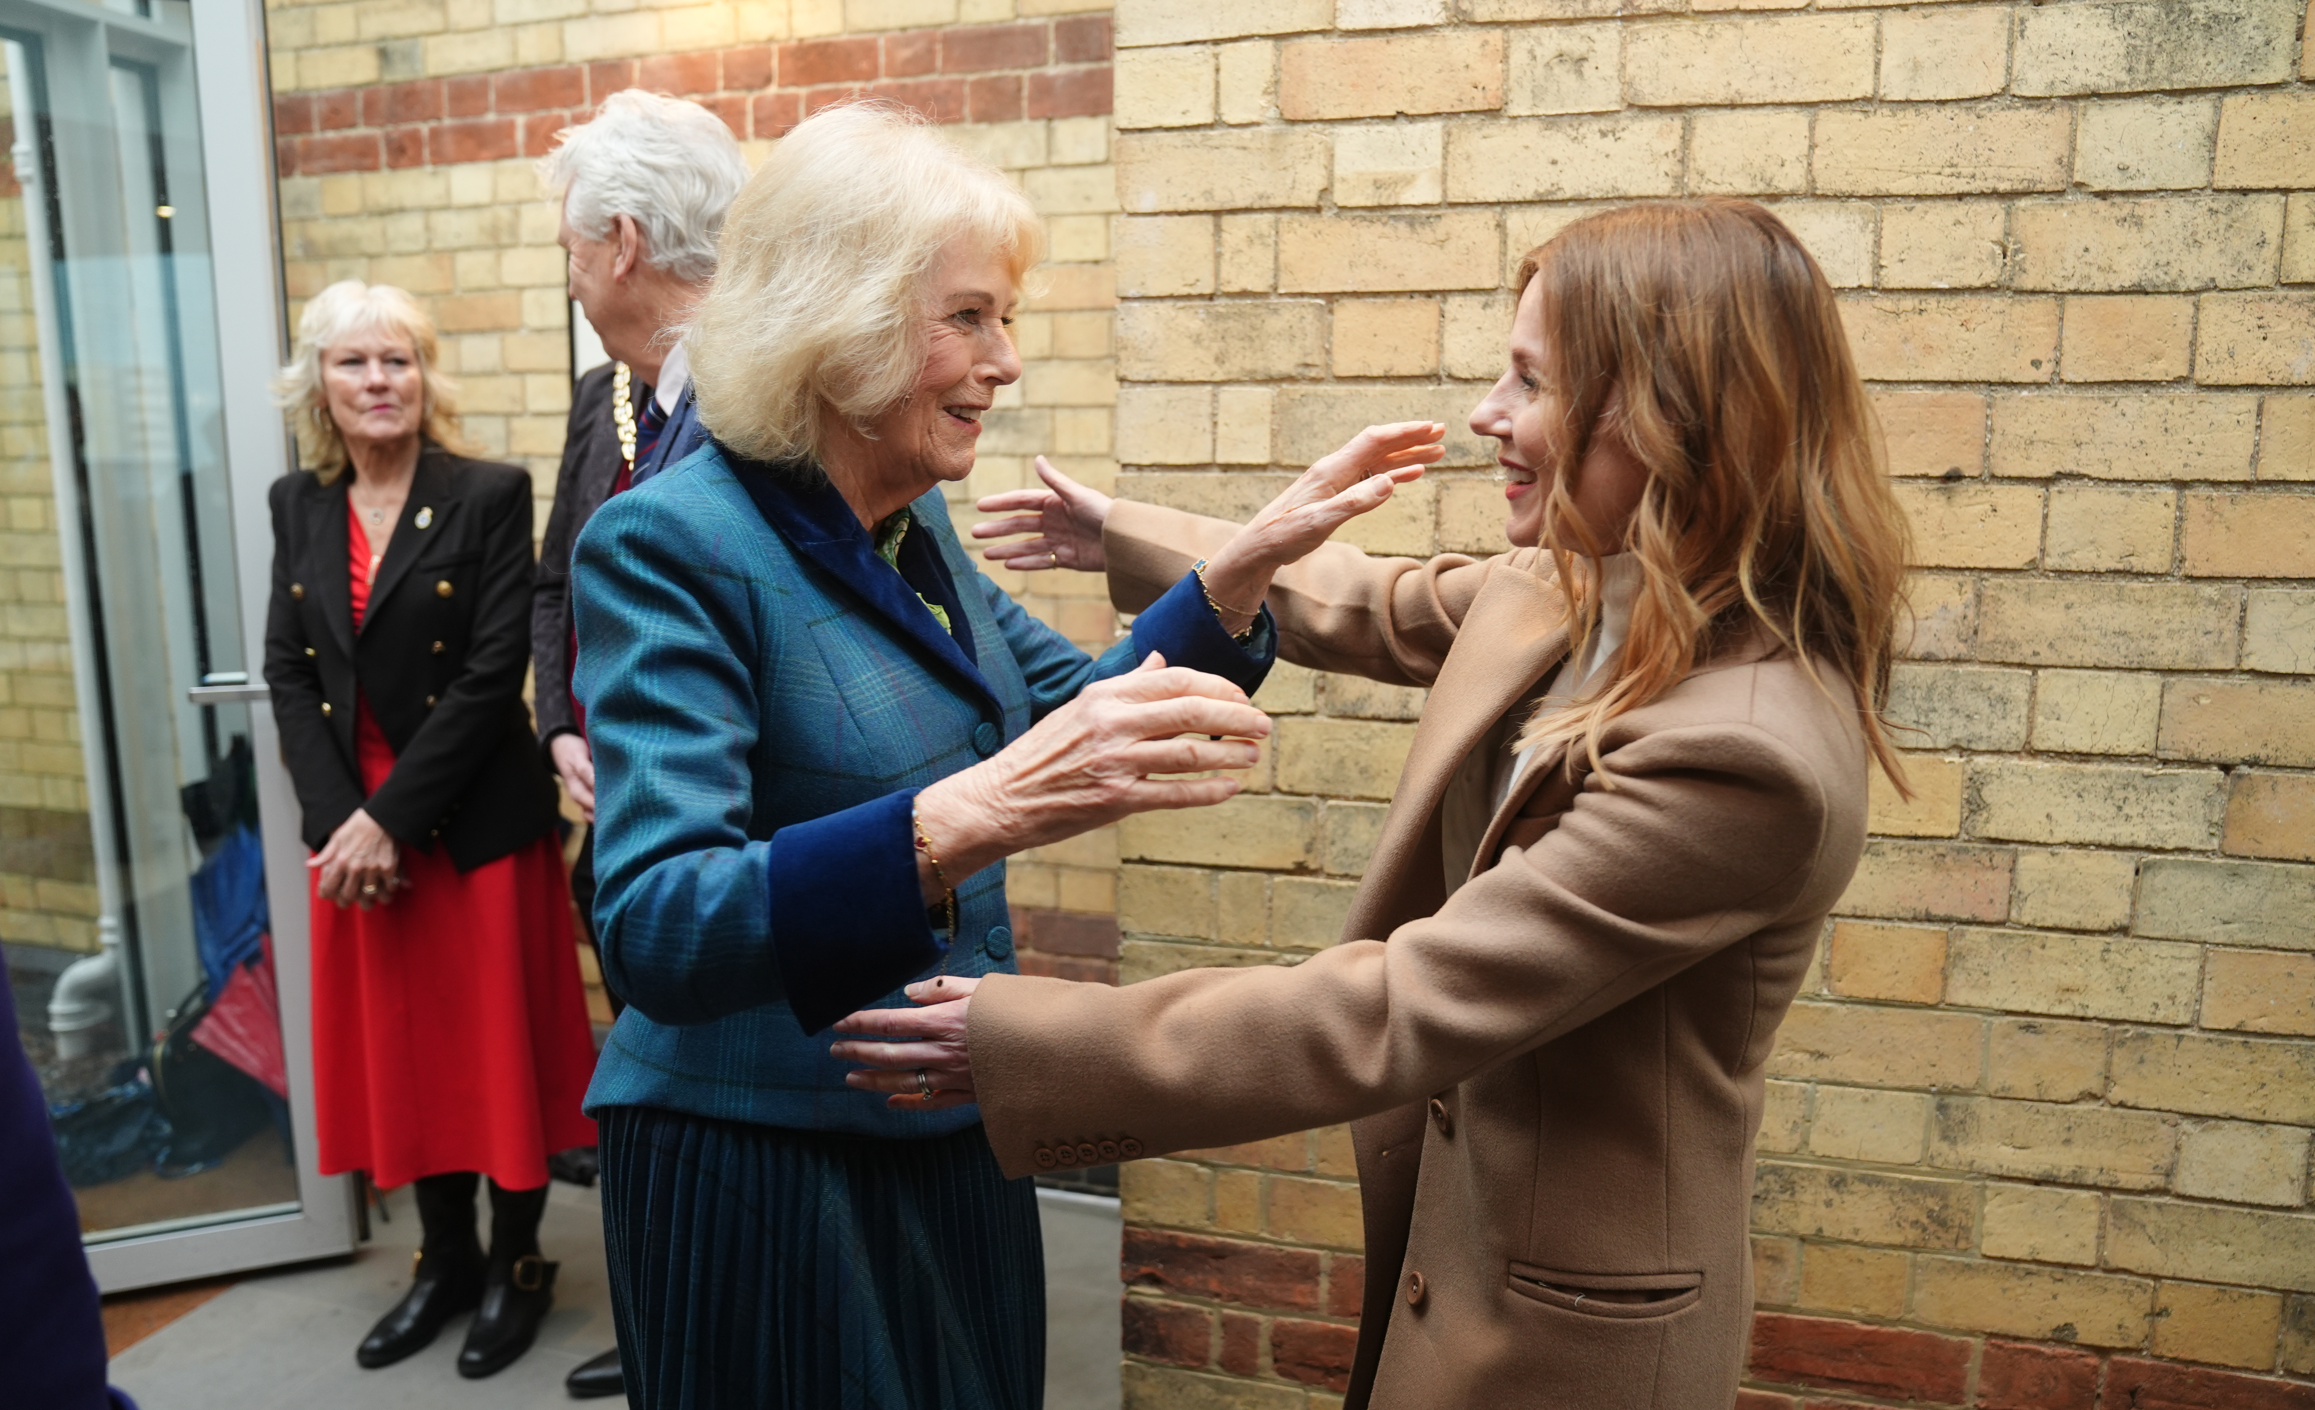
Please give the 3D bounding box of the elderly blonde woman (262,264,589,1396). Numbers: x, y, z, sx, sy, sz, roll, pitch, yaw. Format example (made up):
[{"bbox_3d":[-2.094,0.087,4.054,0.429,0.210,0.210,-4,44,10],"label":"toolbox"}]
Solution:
[{"bbox_3d":[-1.133,0.198,2.431,0.470,1.680,0.370,0,9,0],"label":"elderly blonde woman"}]

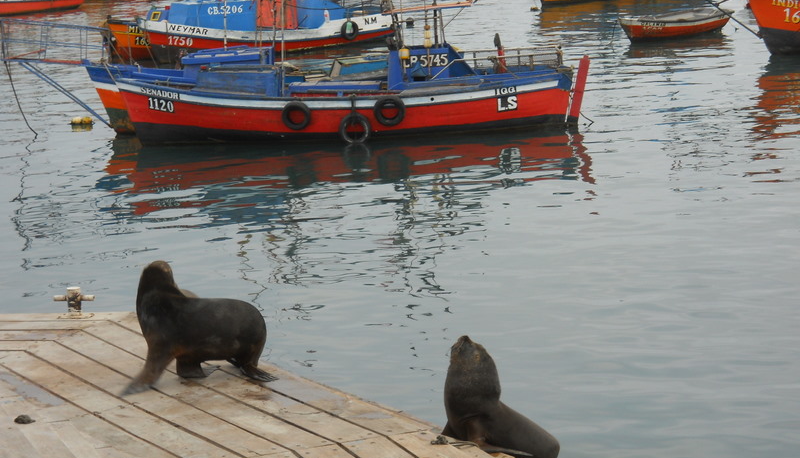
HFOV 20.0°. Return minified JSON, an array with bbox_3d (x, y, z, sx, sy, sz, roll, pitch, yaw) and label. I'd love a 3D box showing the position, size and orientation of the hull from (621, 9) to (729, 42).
[{"bbox_3d":[7.898,-5.939,65.485,4.200,0.780,1.550,-10,12,-37],"label":"hull"}]

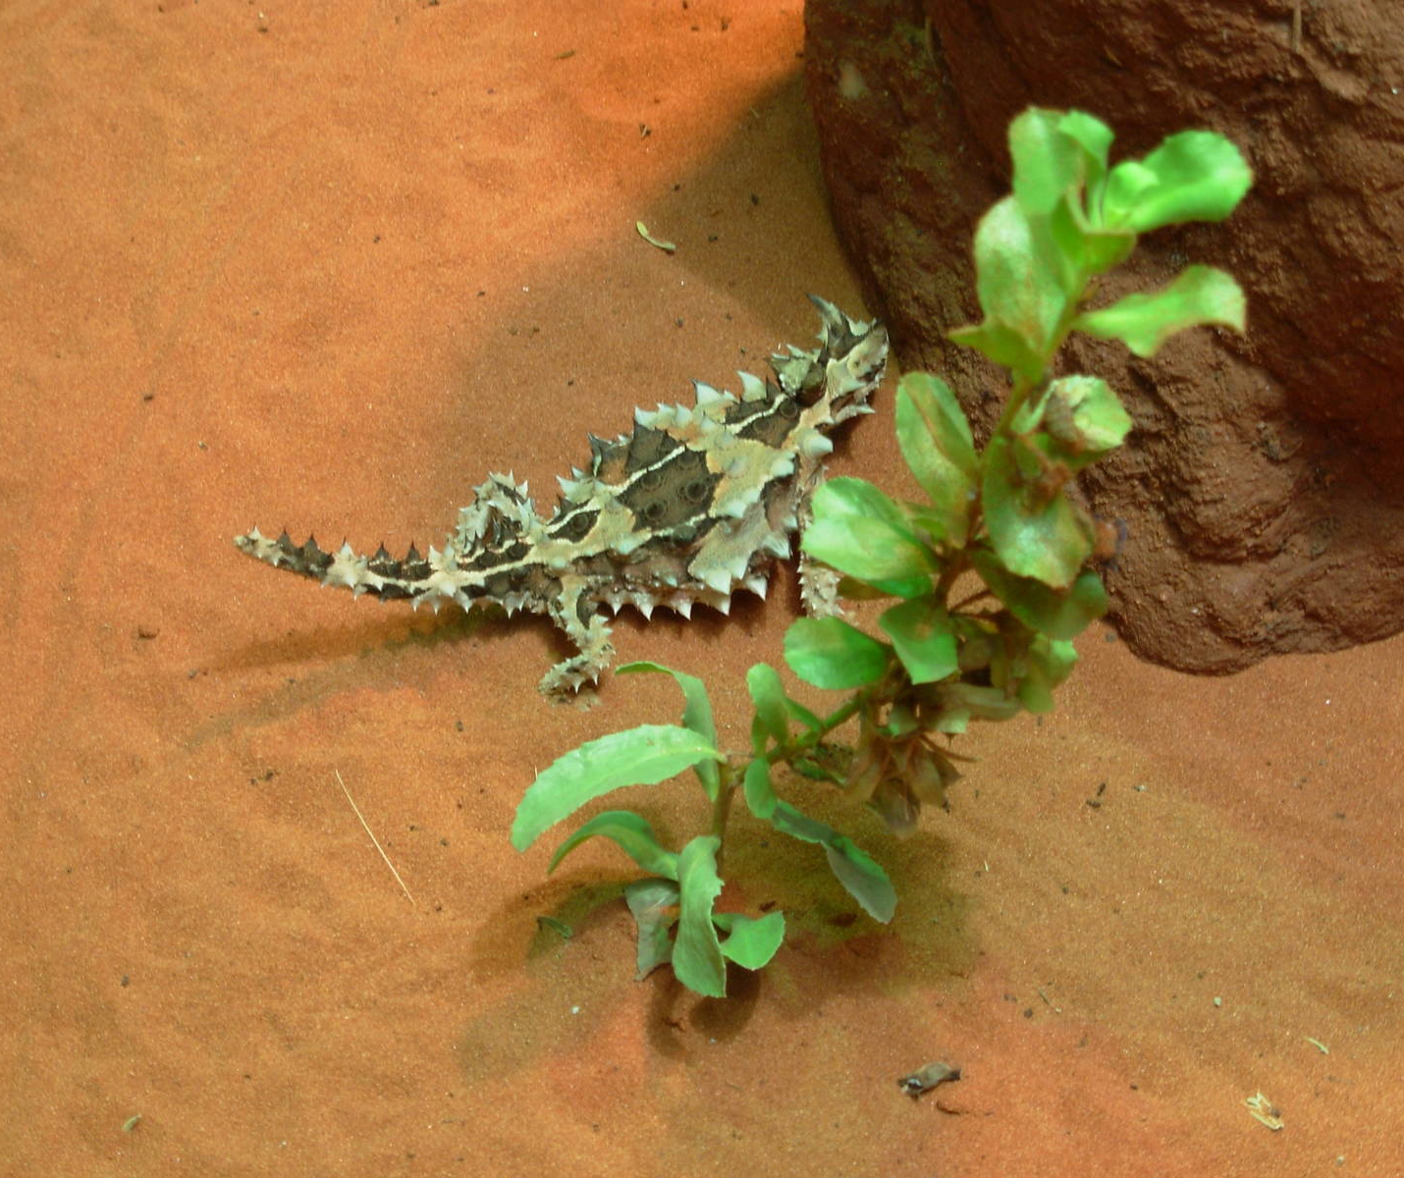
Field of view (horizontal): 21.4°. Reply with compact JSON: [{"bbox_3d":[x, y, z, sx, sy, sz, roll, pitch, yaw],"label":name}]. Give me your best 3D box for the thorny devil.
[{"bbox_3d":[-0.022,-0.016,0.849,0.159,0.053,0.059,-19,49,-17],"label":"thorny devil"}]

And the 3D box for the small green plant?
[{"bbox_3d":[0.030,-0.008,0.746,0.140,0.190,0.105,0,46,0],"label":"small green plant"}]

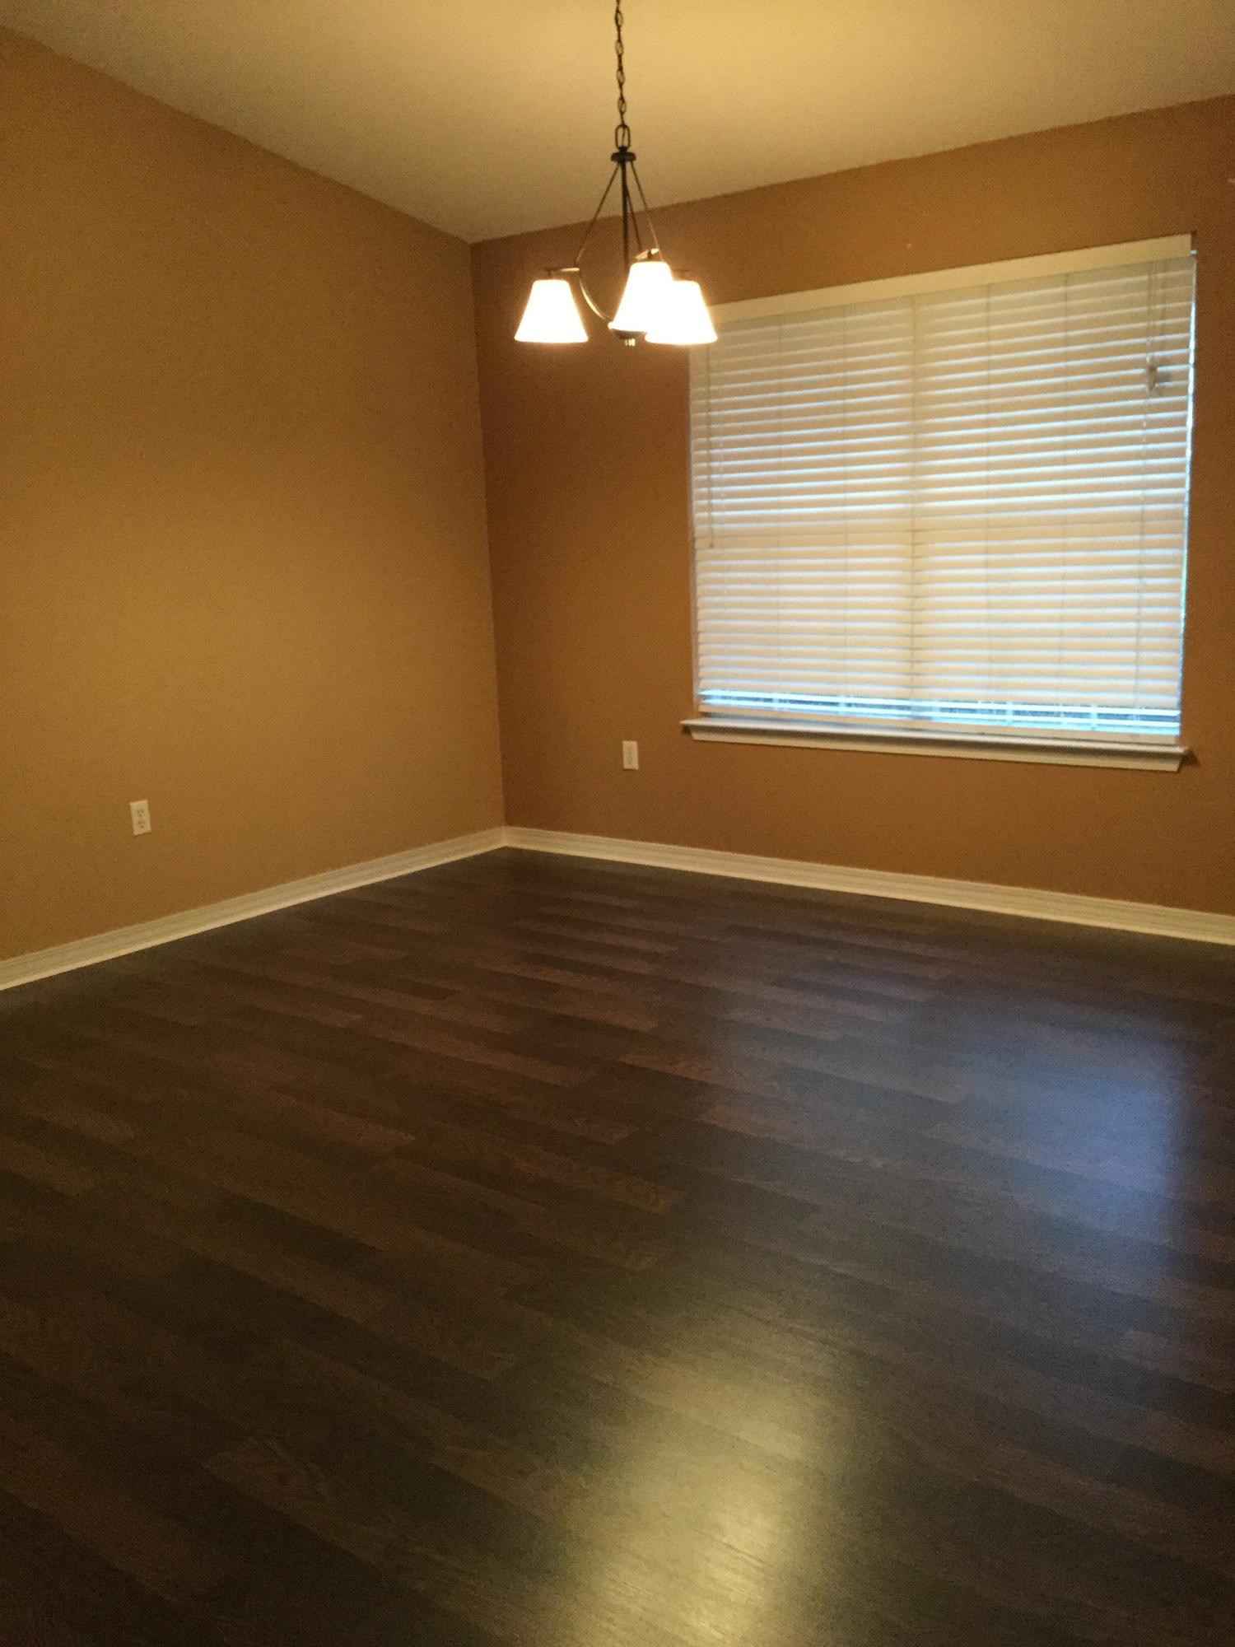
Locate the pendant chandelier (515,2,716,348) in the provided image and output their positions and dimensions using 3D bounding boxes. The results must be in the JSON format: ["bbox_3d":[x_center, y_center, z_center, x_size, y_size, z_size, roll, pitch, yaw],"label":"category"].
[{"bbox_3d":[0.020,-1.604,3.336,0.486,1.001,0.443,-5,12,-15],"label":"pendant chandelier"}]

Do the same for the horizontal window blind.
[{"bbox_3d":[1.012,-1.051,4.972,1.769,1.485,0.075,7,14,37],"label":"horizontal window blind"}]

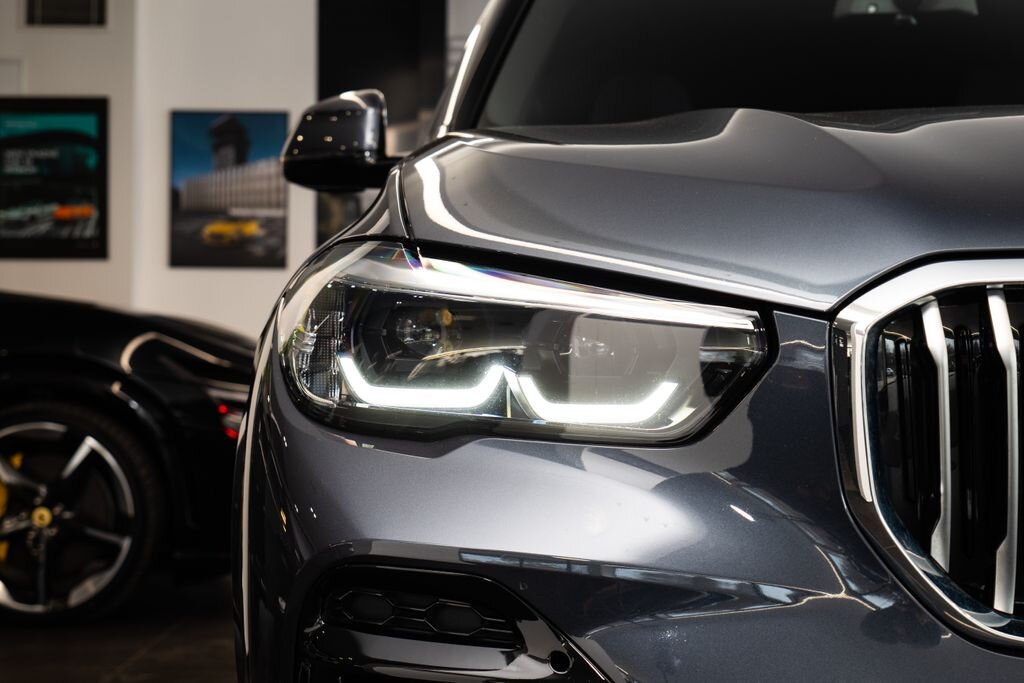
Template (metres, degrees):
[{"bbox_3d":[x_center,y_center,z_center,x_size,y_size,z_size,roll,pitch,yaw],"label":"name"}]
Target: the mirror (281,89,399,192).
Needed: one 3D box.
[{"bbox_3d":[-0.280,-0.347,2.960,0.235,0.180,0.160,0,-1,6],"label":"mirror"}]

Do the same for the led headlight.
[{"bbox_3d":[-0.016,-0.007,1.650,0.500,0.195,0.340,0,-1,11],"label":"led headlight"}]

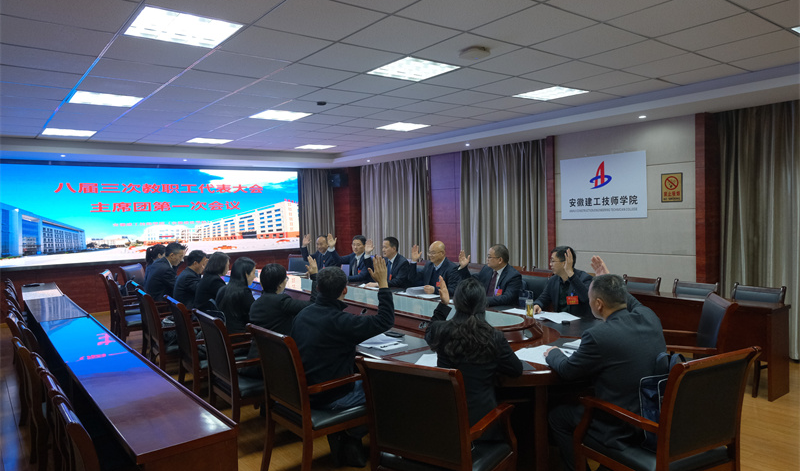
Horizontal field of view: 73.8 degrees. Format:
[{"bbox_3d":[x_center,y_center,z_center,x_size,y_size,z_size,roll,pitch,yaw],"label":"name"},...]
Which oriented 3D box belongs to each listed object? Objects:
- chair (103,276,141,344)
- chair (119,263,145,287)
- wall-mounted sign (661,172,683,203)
[{"bbox_3d":[-3.156,0.970,6.411,0.610,0.960,0.570,-4,4,-38],"label":"chair"},{"bbox_3d":[-3.526,0.914,7.616,0.620,0.980,0.570,-2,3,5],"label":"chair"},{"bbox_3d":[3.142,-0.550,6.161,0.015,0.335,0.240,-4,4,-38],"label":"wall-mounted sign"}]

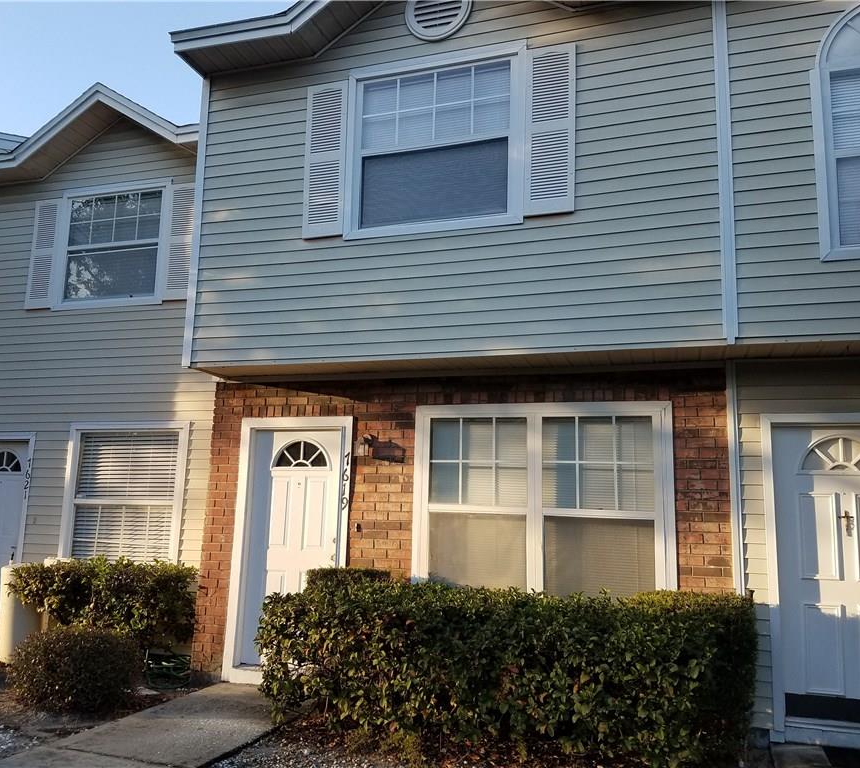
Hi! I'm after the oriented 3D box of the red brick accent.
[{"bbox_3d":[0.093,1.201,6.260,4.425,2.552,0.140,-2,-10,18],"label":"red brick accent"}]

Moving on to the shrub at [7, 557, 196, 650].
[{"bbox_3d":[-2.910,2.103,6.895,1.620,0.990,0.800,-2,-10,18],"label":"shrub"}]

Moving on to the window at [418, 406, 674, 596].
[{"bbox_3d":[0.844,0.972,5.998,2.041,1.635,0.100,-2,-10,18],"label":"window"}]

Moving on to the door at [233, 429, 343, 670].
[{"bbox_3d":[-1.175,1.410,6.664,0.903,2.020,0.080,-2,-10,18],"label":"door"}]

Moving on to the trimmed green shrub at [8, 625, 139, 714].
[{"bbox_3d":[-2.852,2.225,6.162,0.920,0.580,0.920,-2,-10,18],"label":"trimmed green shrub"}]

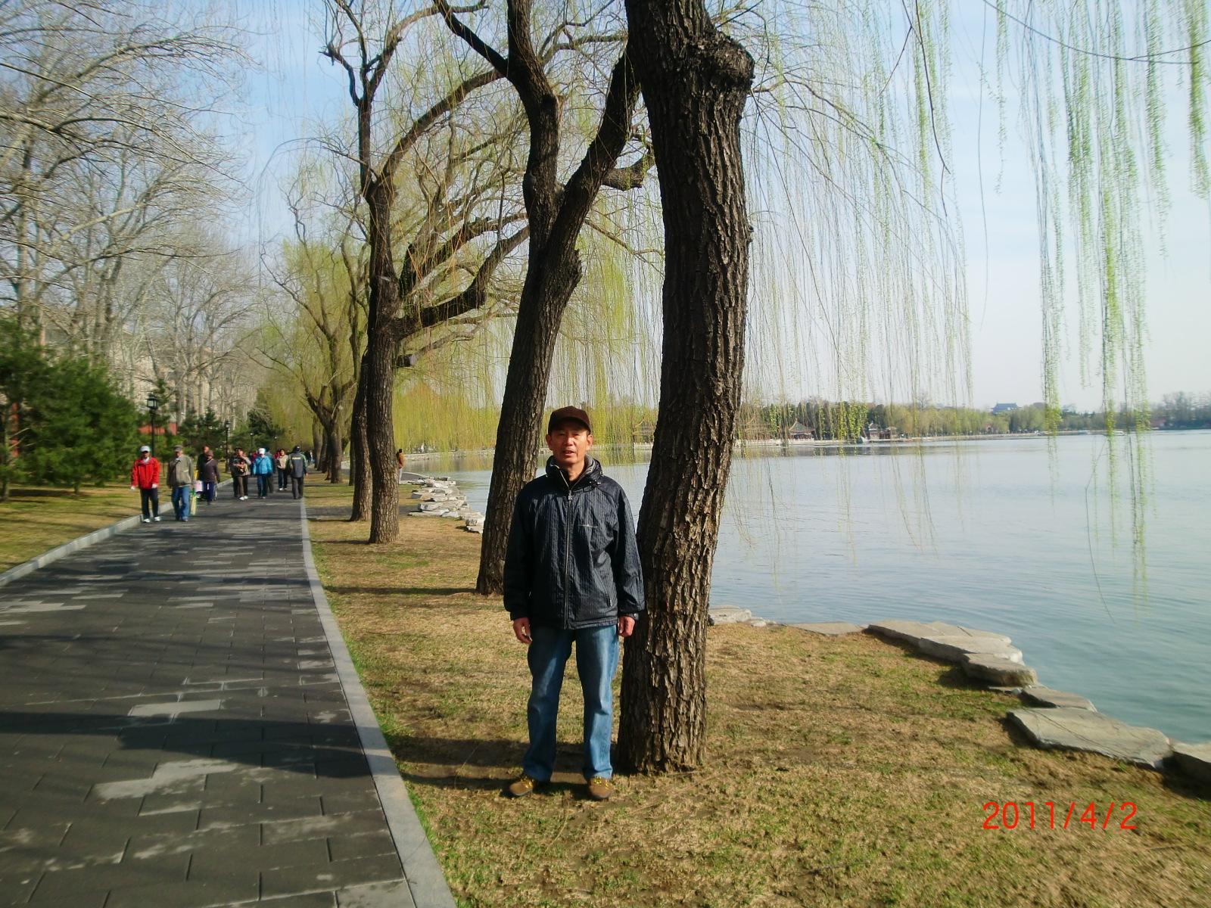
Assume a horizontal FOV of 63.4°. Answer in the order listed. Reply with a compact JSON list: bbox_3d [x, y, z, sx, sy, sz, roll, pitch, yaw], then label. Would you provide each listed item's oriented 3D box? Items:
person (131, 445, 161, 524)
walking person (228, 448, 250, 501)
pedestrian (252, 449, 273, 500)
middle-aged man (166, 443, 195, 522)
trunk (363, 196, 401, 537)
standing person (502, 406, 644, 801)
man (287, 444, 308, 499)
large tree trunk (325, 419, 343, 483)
[{"bbox_3d":[-10.326,0.662,22.000,0.640,1.715,0.420,-1,1,-20],"label":"person"},{"bbox_3d":[-11.423,0.635,30.600,0.620,1.596,0.450,-1,1,-16],"label":"walking person"},{"bbox_3d":[-10.908,0.618,31.200,0.600,1.615,0.420,-1,1,-19],"label":"pedestrian"},{"bbox_3d":[-9.497,0.656,21.900,0.620,1.713,0.450,-1,1,-14],"label":"middle-aged man"},{"bbox_3d":[-3.753,-1.458,16.500,0.620,5.896,0.580,-1,1,0],"label":"trunk"},{"bbox_3d":[-0.147,0.670,4.420,0.620,1.740,0.370,-1,1,4],"label":"standing person"},{"bbox_3d":[-9.666,0.563,30.700,0.620,1.690,0.420,-1,1,-18],"label":"man"},{"bbox_3d":[-11.483,-0.090,41.500,0.750,2.665,0.680,-1,1,0],"label":"large tree trunk"}]

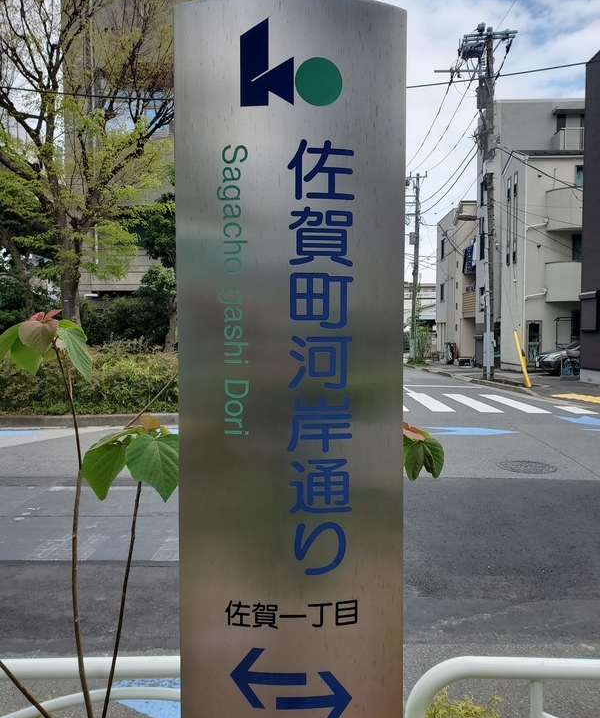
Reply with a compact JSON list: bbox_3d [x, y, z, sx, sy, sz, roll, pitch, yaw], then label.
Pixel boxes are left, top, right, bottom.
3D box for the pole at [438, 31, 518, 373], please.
[{"bbox_3d":[5.820,-5.030,19.800,2.400,11.450,1.000,0,2,2],"label":"pole"}]

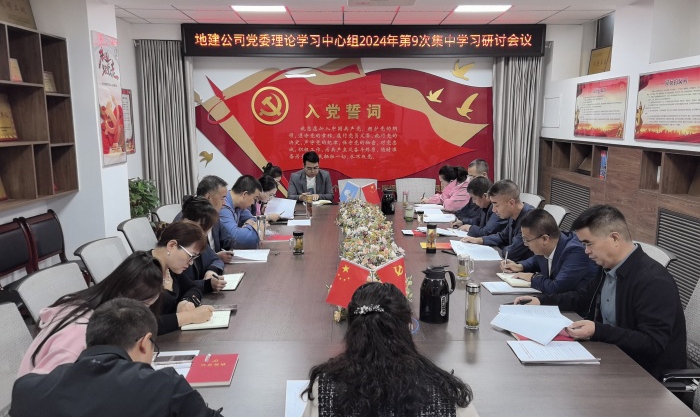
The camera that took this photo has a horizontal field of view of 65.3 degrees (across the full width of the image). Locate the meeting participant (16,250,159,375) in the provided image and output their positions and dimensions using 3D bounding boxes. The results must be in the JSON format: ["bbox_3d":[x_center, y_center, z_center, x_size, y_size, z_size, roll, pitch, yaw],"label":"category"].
[{"bbox_3d":[-0.972,0.735,2.198,0.740,1.159,0.520,0,9,-1],"label":"meeting participant"}]

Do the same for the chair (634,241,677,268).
[{"bbox_3d":[1.409,0.693,3.157,0.620,0.990,0.580,0,9,-1],"label":"chair"}]

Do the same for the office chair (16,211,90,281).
[{"bbox_3d":[-2.371,0.479,4.590,0.570,0.940,0.500,0,9,-1],"label":"office chair"}]

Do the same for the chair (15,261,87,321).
[{"bbox_3d":[-1.153,0.789,2.630,0.600,0.970,0.600,0,10,2],"label":"chair"}]

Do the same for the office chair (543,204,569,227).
[{"bbox_3d":[1.399,0.465,4.501,0.600,0.970,0.600,0,10,-1],"label":"office chair"}]

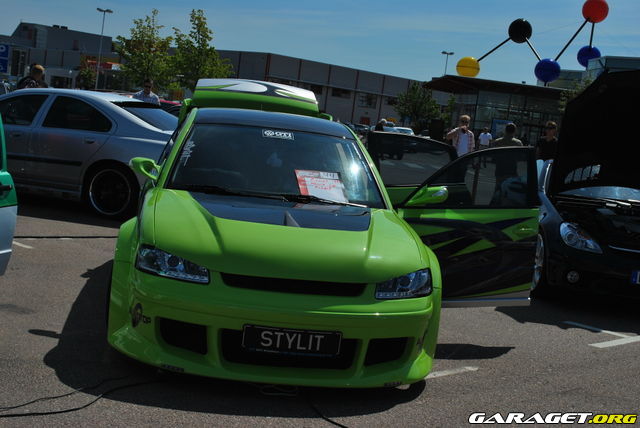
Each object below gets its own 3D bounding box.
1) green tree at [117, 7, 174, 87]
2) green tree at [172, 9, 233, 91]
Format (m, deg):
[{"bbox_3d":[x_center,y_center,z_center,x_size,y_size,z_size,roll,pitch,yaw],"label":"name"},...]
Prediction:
[{"bbox_3d":[-8.114,-6.595,42.280,2.700,5.350,2.600,7,6,0],"label":"green tree"},{"bbox_3d":[-5.189,-6.166,39.293,2.600,5.010,2.600,5,7,-8],"label":"green tree"}]

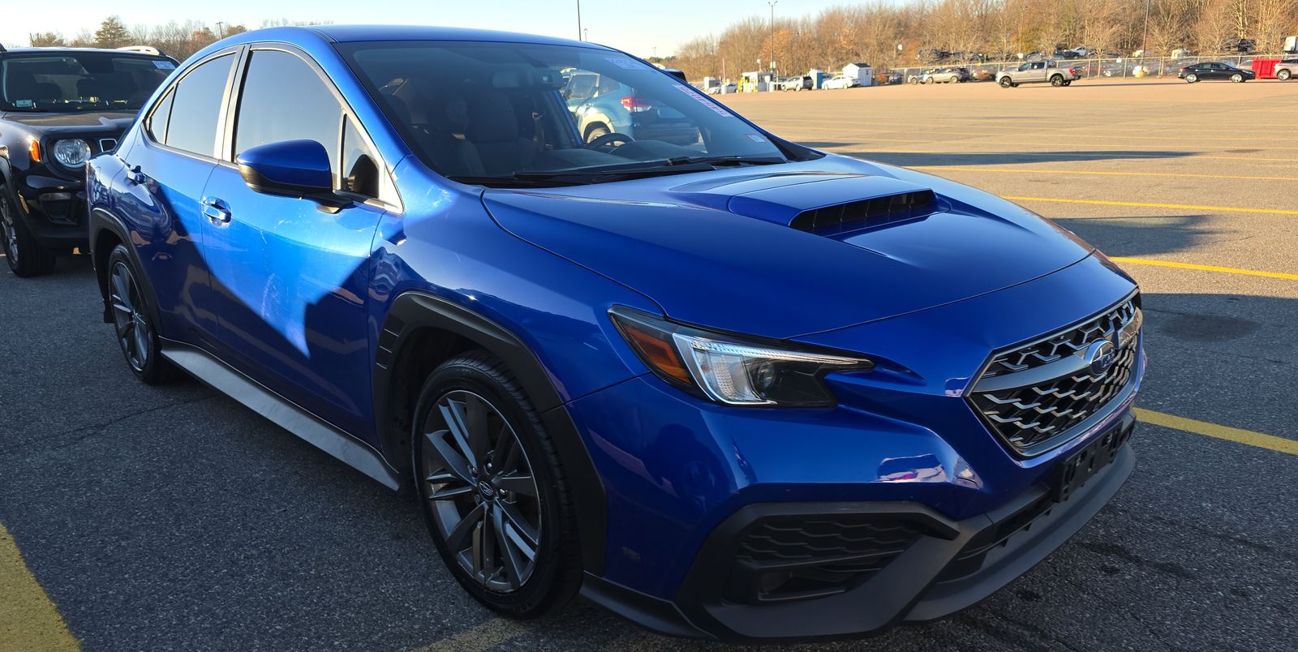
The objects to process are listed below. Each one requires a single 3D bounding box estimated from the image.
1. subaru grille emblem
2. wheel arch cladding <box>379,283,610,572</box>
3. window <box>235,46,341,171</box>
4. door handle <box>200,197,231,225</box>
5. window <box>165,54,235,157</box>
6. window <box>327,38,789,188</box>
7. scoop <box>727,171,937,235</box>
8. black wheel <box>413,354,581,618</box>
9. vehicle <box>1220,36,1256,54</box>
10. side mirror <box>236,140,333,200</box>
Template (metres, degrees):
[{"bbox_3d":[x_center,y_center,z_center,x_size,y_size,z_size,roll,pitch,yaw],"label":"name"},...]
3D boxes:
[{"bbox_3d":[0.971,0.068,1.849,0.025,0.075,0.140,-1,10,46],"label":"subaru grille emblem"},{"bbox_3d":[-0.385,0.191,1.998,0.910,0.520,0.120,13,20,43],"label":"wheel arch cladding"},{"bbox_3d":[-1.153,-0.688,2.760,0.880,0.460,0.070,13,-5,43],"label":"window"},{"bbox_3d":[-1.466,-0.382,2.916,0.215,0.075,0.060,13,20,43],"label":"door handle"},{"bbox_3d":[-1.700,-0.846,3.294,0.640,0.410,0.070,13,-5,43],"label":"window"},{"bbox_3d":[-0.292,-0.723,2.914,1.380,0.110,0.920,-15,48,-44],"label":"window"},{"bbox_3d":[0.437,-0.336,2.280,0.420,0.100,0.660,20,25,41],"label":"scoop"},{"bbox_3d":[-0.322,0.367,2.106,0.645,0.645,0.240,13,20,43],"label":"black wheel"},{"bbox_3d":[62.848,-29.877,92.000,4.400,1.600,1.800,-3,14,-8],"label":"vehicle"},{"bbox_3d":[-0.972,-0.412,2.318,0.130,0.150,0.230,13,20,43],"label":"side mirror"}]

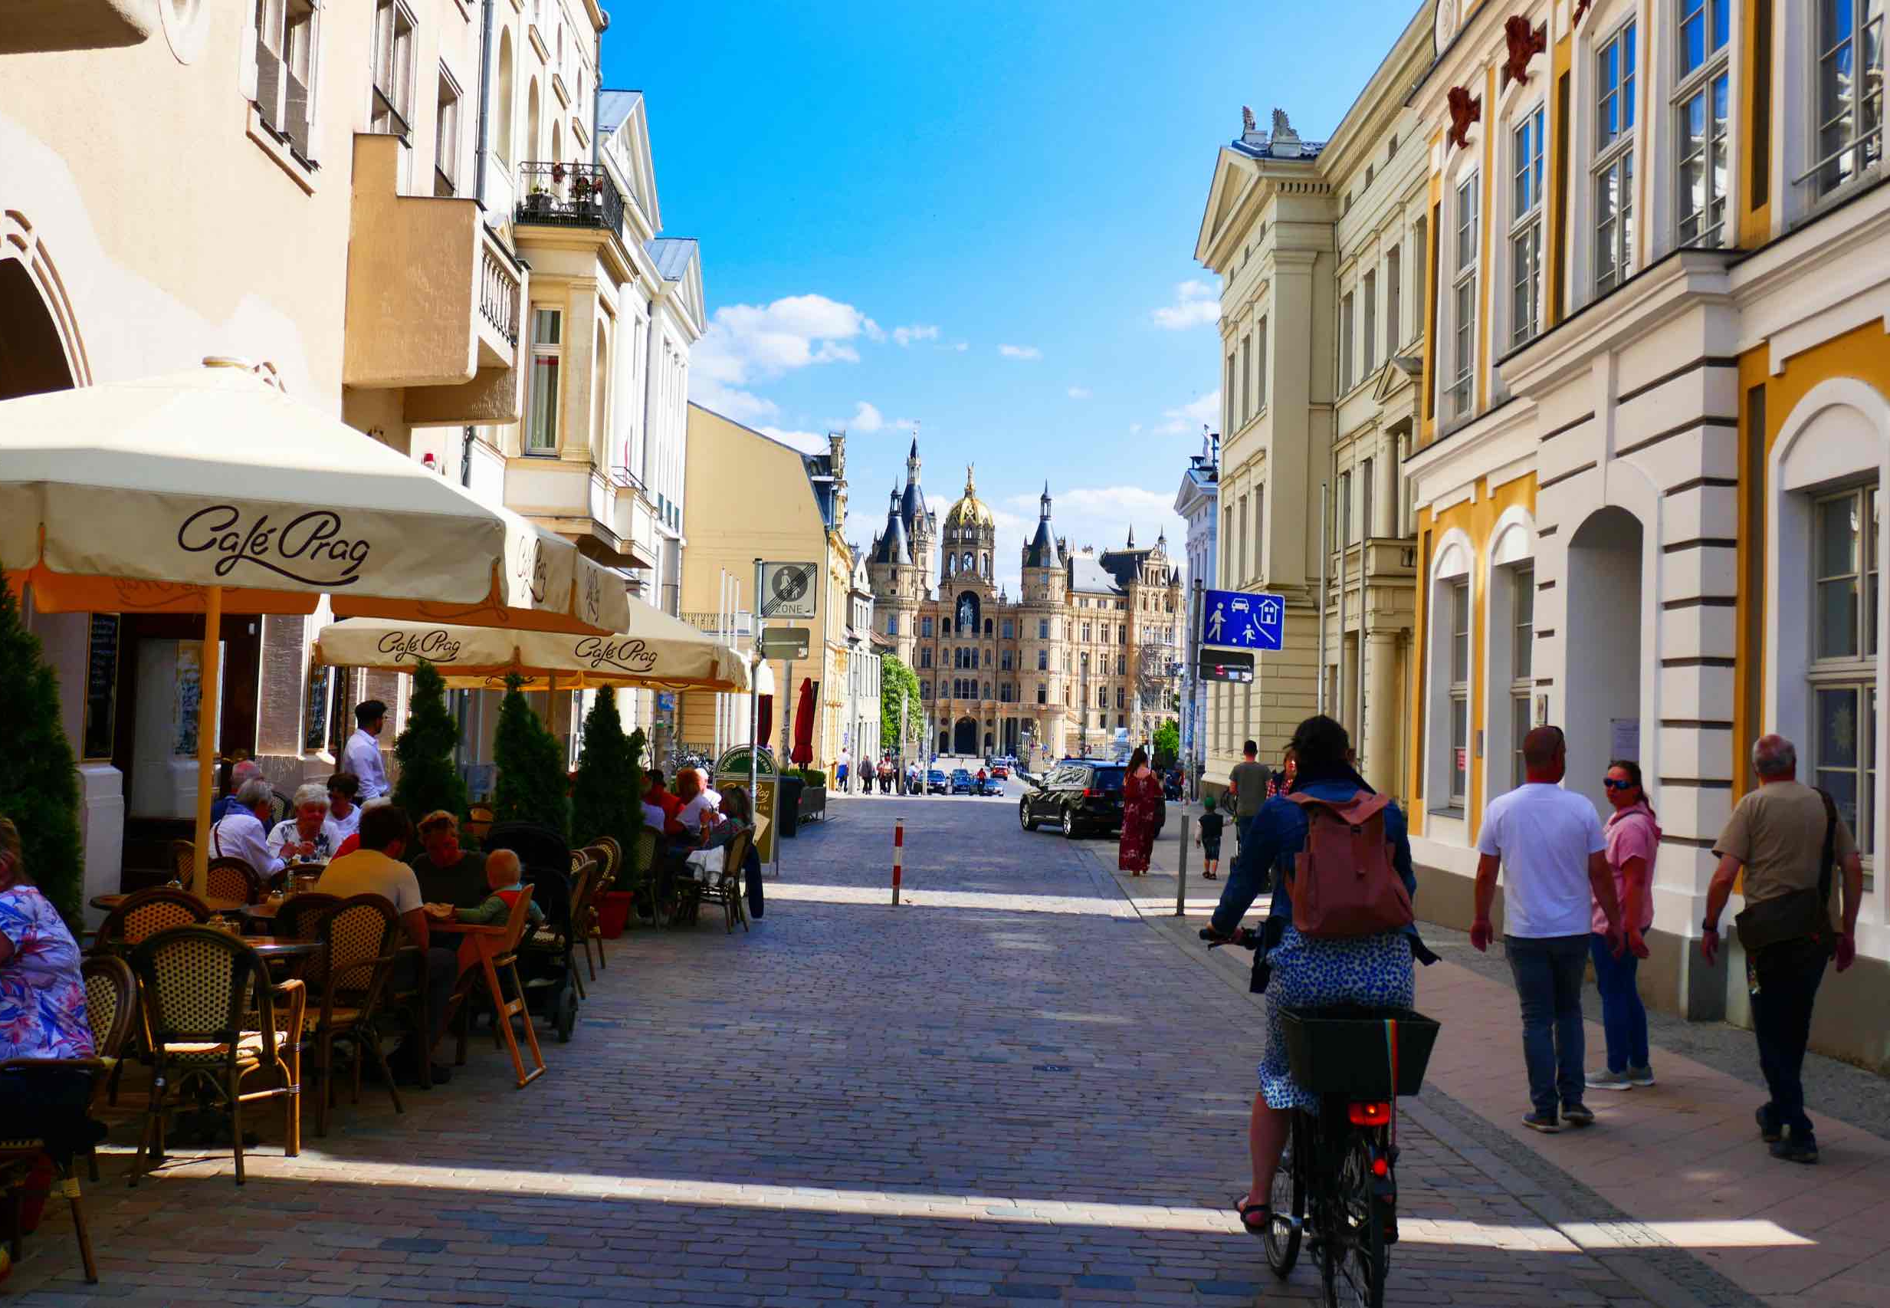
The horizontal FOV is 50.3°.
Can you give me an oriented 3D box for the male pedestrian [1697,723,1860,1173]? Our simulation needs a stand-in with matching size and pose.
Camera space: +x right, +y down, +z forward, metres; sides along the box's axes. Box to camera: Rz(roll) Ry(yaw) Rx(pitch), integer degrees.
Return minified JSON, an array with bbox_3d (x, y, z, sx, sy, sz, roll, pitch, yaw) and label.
[{"bbox_3d":[3.482,1.224,8.409,0.650,1.770,0.480,2,-3,6],"label":"male pedestrian"}]

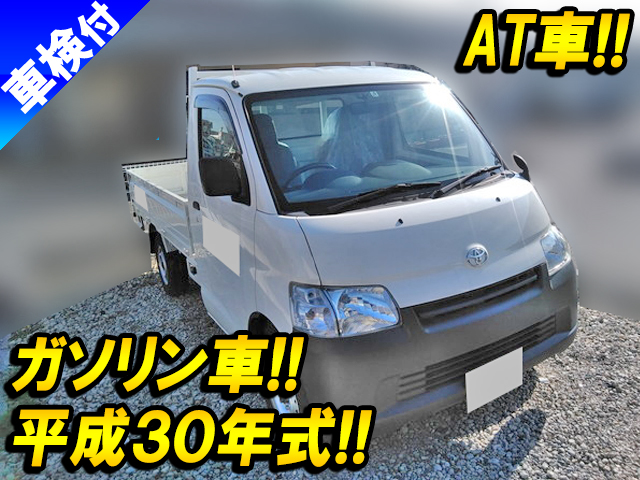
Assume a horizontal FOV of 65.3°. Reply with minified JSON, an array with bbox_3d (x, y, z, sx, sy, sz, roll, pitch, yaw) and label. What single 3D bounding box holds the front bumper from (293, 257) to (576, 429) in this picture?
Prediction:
[{"bbox_3d":[0.682,0.443,2.317,1.640,0.540,0.380,-12,16,-27],"label":"front bumper"}]

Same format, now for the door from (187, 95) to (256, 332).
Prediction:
[{"bbox_3d":[-0.488,-0.089,2.703,0.170,1.420,1.120,-12,17,-26],"label":"door"}]

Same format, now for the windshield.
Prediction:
[{"bbox_3d":[0.352,-0.513,2.559,1.400,0.730,0.130,-12,-23,-26],"label":"windshield"}]

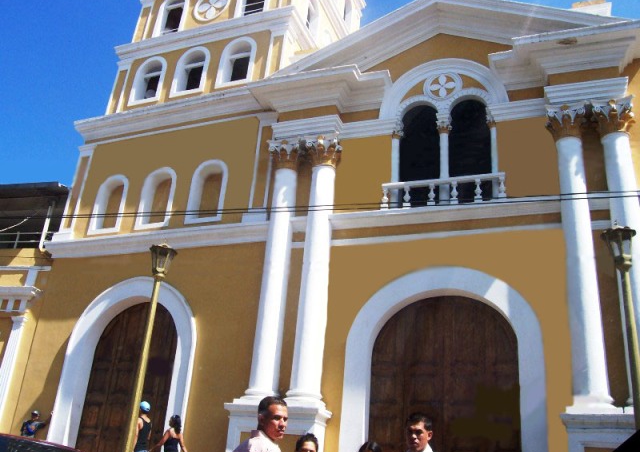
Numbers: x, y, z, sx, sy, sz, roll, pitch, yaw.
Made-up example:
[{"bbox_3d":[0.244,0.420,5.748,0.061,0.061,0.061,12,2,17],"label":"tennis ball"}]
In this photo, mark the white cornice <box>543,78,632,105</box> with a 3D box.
[{"bbox_3d":[5.947,-2.831,14.026,1.730,0.420,0.750,-5,-26,22],"label":"white cornice"}]

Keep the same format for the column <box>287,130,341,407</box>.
[{"bbox_3d":[-0.093,0.773,14.340,0.920,6.450,0.920,4,-22,2],"label":"column"}]

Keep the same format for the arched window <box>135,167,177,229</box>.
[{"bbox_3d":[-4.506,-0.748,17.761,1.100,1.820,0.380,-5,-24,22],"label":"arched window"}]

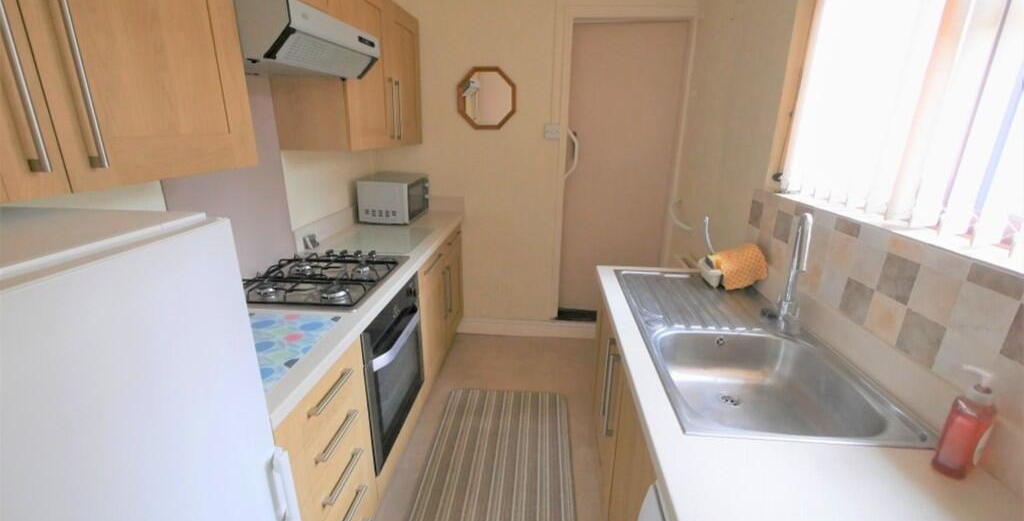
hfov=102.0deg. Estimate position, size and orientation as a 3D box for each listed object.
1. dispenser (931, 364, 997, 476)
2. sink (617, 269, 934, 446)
[{"bbox_3d":[0.774,0.279,0.707,0.055,0.187,0.055,-7,19,-21],"label":"dispenser"},{"bbox_3d":[0.608,0.278,1.258,0.470,0.160,0.950,2,18,5],"label":"sink"}]

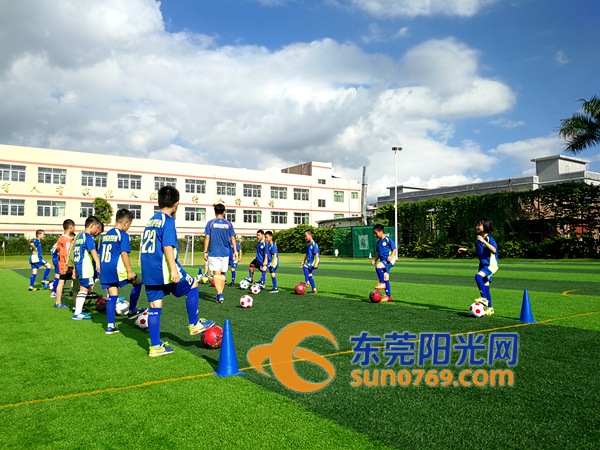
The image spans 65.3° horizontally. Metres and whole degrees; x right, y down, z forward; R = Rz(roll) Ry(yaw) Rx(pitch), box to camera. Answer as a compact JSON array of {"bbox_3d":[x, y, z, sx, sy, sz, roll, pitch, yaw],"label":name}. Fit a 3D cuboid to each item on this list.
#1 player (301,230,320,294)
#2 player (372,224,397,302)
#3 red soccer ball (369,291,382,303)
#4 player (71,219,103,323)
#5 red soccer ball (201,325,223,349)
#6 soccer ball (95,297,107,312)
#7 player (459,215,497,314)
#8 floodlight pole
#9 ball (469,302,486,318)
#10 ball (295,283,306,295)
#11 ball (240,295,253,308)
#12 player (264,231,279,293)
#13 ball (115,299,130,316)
[{"bbox_3d":[0.216,0.765,9.650,0.440,1.300,0.380,1,-4,-28],"label":"player"},{"bbox_3d":[1.440,0.652,7.950,0.450,1.320,0.400,2,-4,-35],"label":"player"},{"bbox_3d":[1.254,1.199,7.750,0.210,0.210,0.210,-1,-3,0],"label":"red soccer ball"},{"bbox_3d":[-2.808,0.568,6.200,0.460,1.370,0.400,2,-4,-40],"label":"player"},{"bbox_3d":[-0.783,1.020,4.220,0.210,0.210,0.210,-1,-3,0],"label":"red soccer ball"},{"bbox_3d":[-2.975,1.201,7.050,0.208,0.208,0.208,0,-3,0],"label":"soccer ball"},{"bbox_3d":[2.386,0.547,6.220,0.520,1.320,0.420,1,-4,-28],"label":"player"},{"bbox_3d":[8.818,-1.916,42.500,0.500,10.200,1.000,2,-4,-31],"label":"floodlight pole"},{"bbox_3d":[2.314,1.095,6.080,0.210,0.210,0.210,-1,-3,0],"label":"ball"},{"bbox_3d":[0.014,1.259,9.150,0.212,0.212,0.212,0,-3,0],"label":"ball"},{"bbox_3d":[-0.827,1.200,7.300,0.210,0.210,0.210,0,-3,0],"label":"ball"},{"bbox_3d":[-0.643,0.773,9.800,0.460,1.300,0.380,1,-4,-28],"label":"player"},{"bbox_3d":[-2.492,1.176,6.600,0.208,0.208,0.208,0,-3,0],"label":"ball"}]

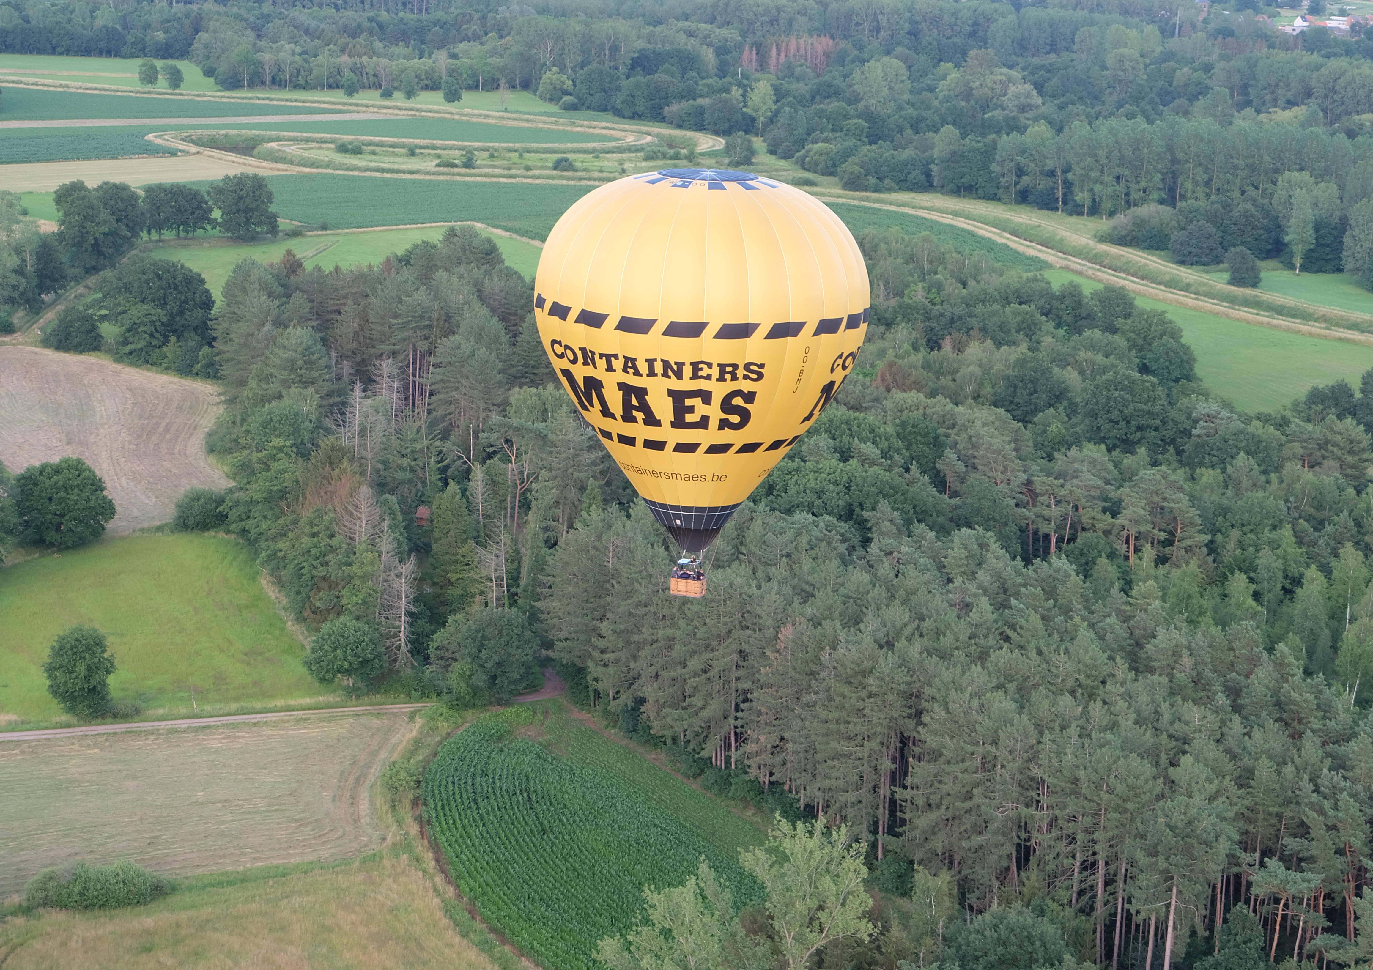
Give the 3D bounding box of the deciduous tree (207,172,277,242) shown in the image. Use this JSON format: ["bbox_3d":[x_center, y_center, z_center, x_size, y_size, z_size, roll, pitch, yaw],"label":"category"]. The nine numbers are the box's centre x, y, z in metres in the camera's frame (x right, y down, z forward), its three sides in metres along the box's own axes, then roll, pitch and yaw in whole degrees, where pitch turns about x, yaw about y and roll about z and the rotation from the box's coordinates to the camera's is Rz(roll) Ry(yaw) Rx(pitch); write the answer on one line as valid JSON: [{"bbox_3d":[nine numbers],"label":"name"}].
[{"bbox_3d":[-120.228,-75.610,713.360,18.600,17.800,17.800,-1,13,-9],"label":"deciduous tree"}]

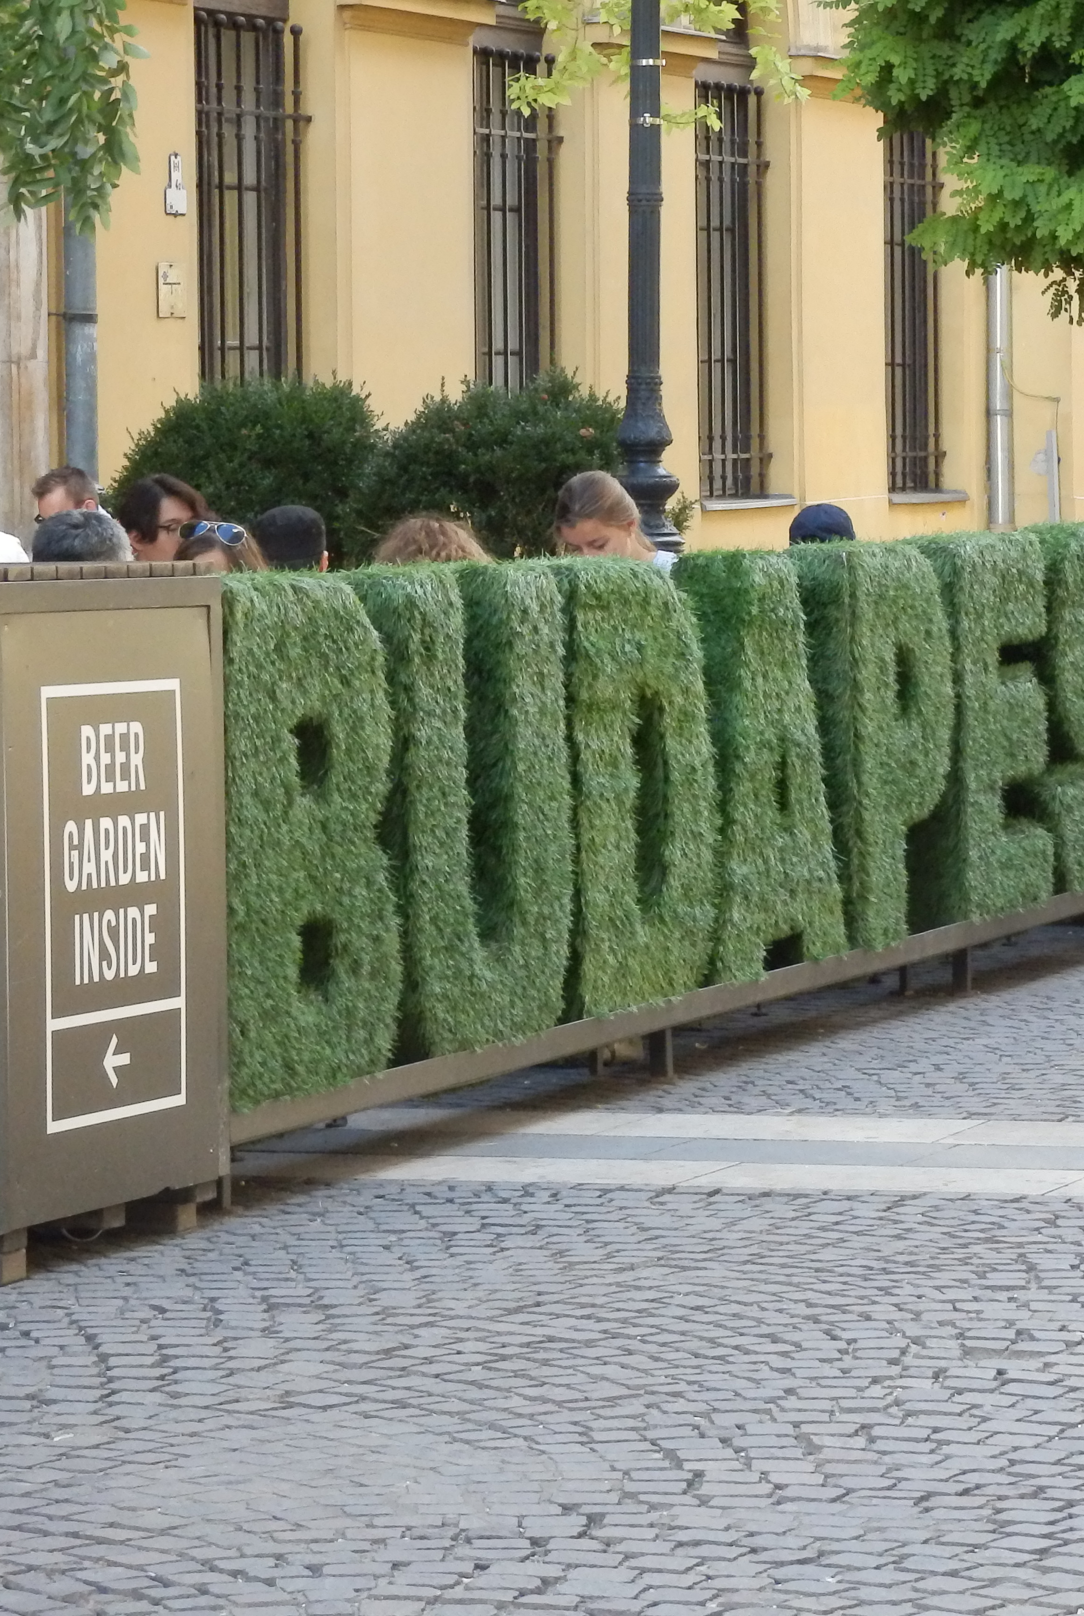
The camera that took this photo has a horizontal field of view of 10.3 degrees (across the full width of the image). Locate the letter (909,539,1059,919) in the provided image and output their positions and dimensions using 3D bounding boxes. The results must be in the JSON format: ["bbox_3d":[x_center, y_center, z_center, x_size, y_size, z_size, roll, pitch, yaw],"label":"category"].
[{"bbox_3d":[1.137,-0.222,15.854,0.200,0.998,0.885,1,4,21],"label":"letter"}]

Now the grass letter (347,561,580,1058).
[{"bbox_3d":[-0.191,-0.011,12.478,0.200,0.998,0.936,1,4,21],"label":"grass letter"}]

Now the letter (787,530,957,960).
[{"bbox_3d":[0.810,-0.170,15.023,0.200,0.998,0.848,1,4,21],"label":"letter"}]

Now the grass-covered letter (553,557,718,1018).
[{"bbox_3d":[0.150,-0.066,13.345,0.200,0.998,0.912,1,4,21],"label":"grass-covered letter"}]

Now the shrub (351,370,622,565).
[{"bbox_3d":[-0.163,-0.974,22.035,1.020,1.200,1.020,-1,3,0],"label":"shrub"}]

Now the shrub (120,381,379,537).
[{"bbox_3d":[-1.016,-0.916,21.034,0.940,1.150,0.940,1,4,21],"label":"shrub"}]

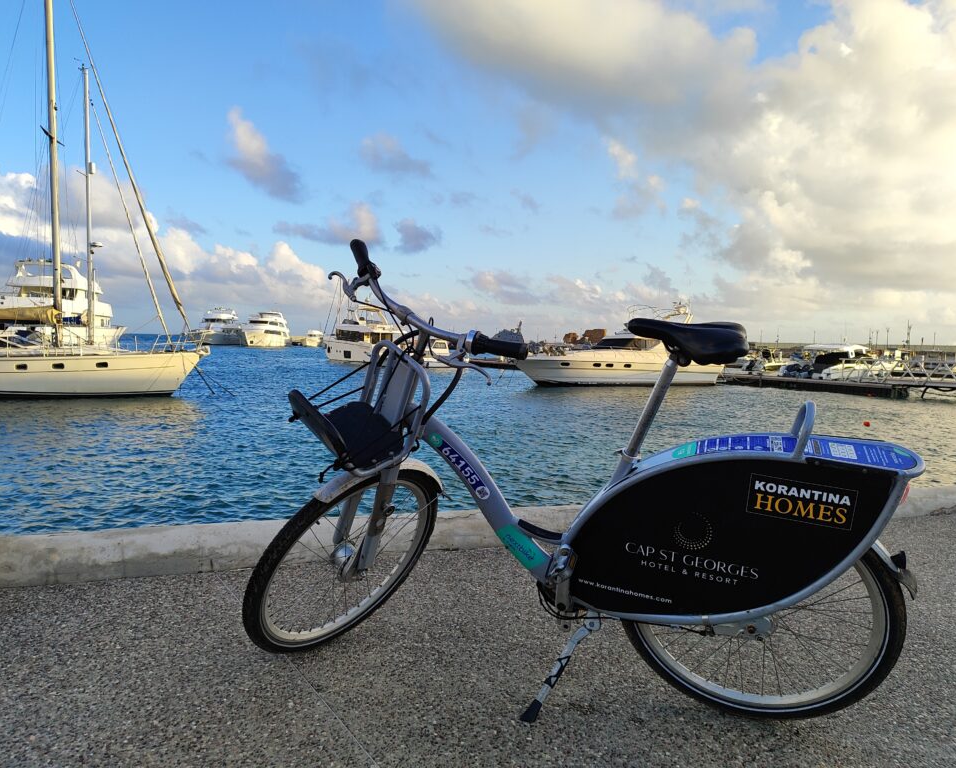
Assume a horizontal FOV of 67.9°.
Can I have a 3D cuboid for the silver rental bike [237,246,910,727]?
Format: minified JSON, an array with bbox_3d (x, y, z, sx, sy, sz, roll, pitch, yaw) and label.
[{"bbox_3d":[0.190,0.250,1.800,1.660,1.200,0.640,2,13,20],"label":"silver rental bike"}]

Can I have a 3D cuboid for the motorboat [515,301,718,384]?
[{"bbox_3d":[7.450,-2.328,38.600,12.200,4.700,3.900,-1,4,-20],"label":"motorboat"}]

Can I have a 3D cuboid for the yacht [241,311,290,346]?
[{"bbox_3d":[-49.300,-12.829,164.000,6.200,7.900,23.000,1,4,2],"label":"yacht"}]

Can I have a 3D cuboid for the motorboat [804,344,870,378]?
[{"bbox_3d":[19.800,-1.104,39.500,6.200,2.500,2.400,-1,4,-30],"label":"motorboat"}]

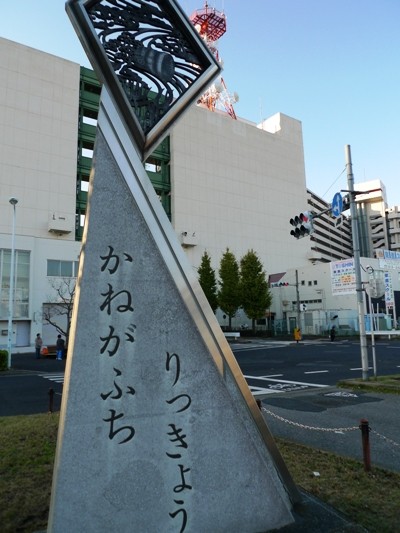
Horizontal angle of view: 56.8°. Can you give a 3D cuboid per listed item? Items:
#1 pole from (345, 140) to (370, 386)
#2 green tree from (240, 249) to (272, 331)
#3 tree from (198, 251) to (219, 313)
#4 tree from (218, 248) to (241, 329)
[{"bbox_3d":[5.525,-0.292,13.128,0.230,8.426,0.230,0,-7,-13],"label":"pole"},{"bbox_3d":[5.975,2.800,41.606,3.500,9.677,3.500,-2,-7,0],"label":"green tree"},{"bbox_3d":[0.695,2.776,40.777,2.500,9.207,2.500,-2,-7,0],"label":"tree"},{"bbox_3d":[3.218,2.711,41.092,2.600,9.448,2.600,-2,-7,0],"label":"tree"}]

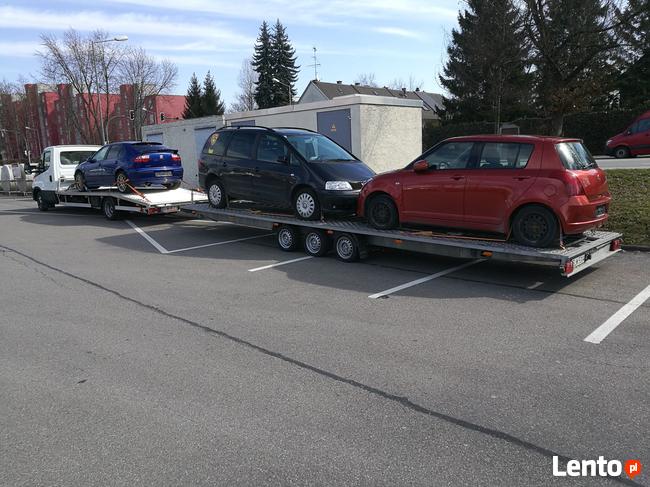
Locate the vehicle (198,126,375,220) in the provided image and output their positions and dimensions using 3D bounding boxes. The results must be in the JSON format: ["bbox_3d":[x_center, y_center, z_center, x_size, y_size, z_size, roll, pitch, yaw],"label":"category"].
[{"bbox_3d":[-0.795,-1.559,10.713,4.630,1.740,1.830,9,14,42],"label":"vehicle"}]

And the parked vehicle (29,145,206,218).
[{"bbox_3d":[-7.156,-2.163,16.799,7.625,2.250,2.150,7,12,37],"label":"parked vehicle"}]

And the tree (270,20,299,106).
[{"bbox_3d":[-4.634,-15.928,55.065,4.400,16.052,4.400,-2,10,-4],"label":"tree"}]

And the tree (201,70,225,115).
[{"bbox_3d":[-10.350,-11.030,46.769,3.400,9.456,3.400,-3,10,-12],"label":"tree"}]

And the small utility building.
[{"bbox_3d":[-3.181,-3.678,21.514,2.812,3.352,16.205,-9,13,-39],"label":"small utility building"}]

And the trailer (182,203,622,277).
[{"bbox_3d":[0.251,-0.261,10.033,9.333,0.626,2.204,9,14,43],"label":"trailer"}]

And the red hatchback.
[{"bbox_3d":[2.245,-0.934,7.912,3.700,1.480,1.710,9,14,41],"label":"red hatchback"}]

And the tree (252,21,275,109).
[{"bbox_3d":[-6.387,-15.813,55.080,4.200,15.880,4.200,-2,10,-6],"label":"tree"}]

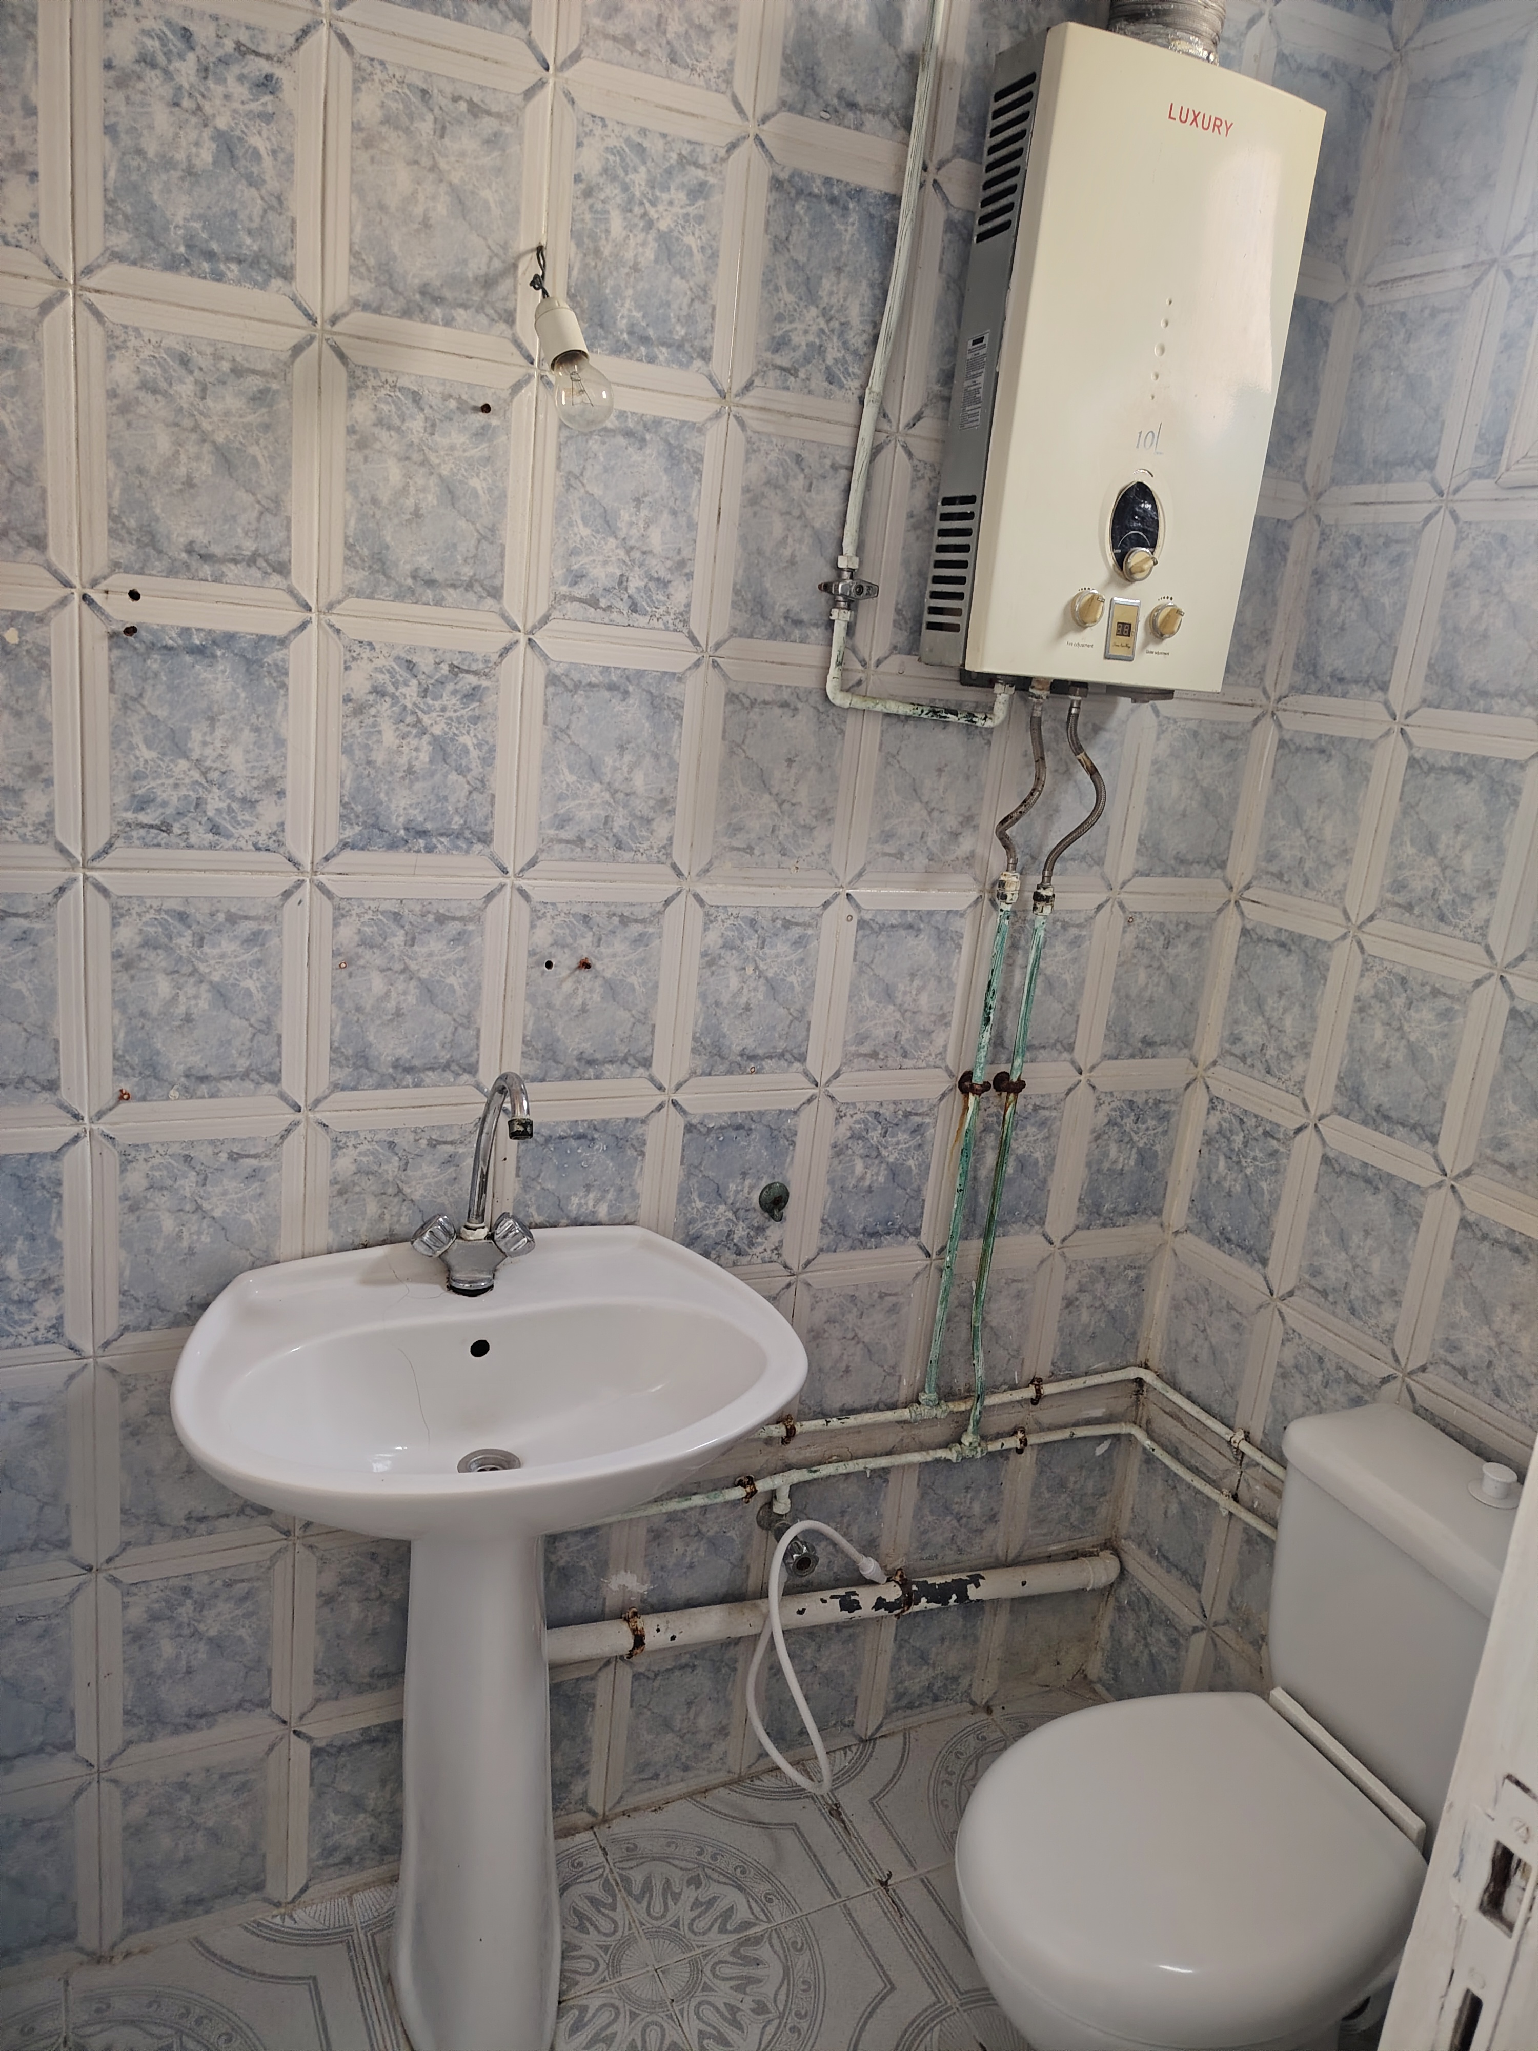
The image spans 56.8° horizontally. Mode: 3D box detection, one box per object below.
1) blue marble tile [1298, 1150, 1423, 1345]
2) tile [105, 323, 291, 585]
[{"bbox_3d":[0.732,0.273,1.766,0.015,0.205,0.150,-2,16,-27],"label":"blue marble tile"},{"bbox_3d":[-0.504,-0.501,1.260,0.150,0.199,0.010,-1,16,-26],"label":"tile"}]

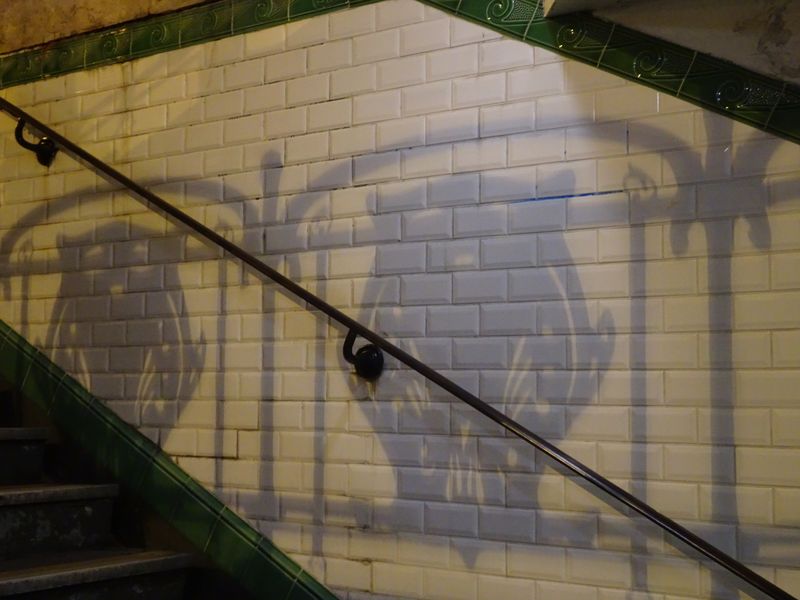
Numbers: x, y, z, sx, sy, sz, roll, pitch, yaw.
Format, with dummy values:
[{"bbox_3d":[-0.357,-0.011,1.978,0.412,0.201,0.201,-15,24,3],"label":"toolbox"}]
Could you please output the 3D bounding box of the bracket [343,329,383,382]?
[{"bbox_3d":[-0.104,0.135,2.746,0.089,0.121,0.124,-3,-6,35],"label":"bracket"}]

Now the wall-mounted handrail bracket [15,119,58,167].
[{"bbox_3d":[-1.171,-0.498,3.540,0.089,0.121,0.124,-3,-6,35],"label":"wall-mounted handrail bracket"}]

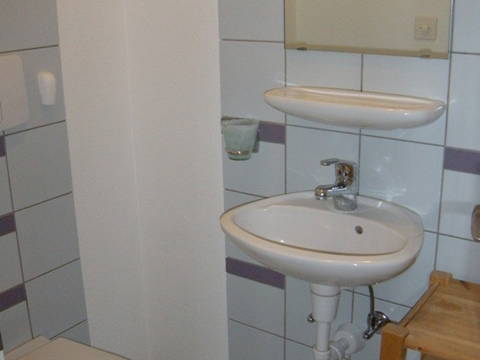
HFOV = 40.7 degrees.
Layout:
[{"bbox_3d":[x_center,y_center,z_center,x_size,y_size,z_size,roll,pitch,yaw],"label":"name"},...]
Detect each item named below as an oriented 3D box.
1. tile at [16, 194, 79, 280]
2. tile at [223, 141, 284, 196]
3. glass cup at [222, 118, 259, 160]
[{"bbox_3d":[-0.512,0.154,1.739,0.012,0.198,0.198,11,21,33],"label":"tile"},{"bbox_3d":[0.038,-0.034,1.702,0.198,0.150,0.012,11,21,33],"label":"tile"},{"bbox_3d":[0.001,-0.099,1.616,0.087,0.092,0.087,-1,18,0],"label":"glass cup"}]

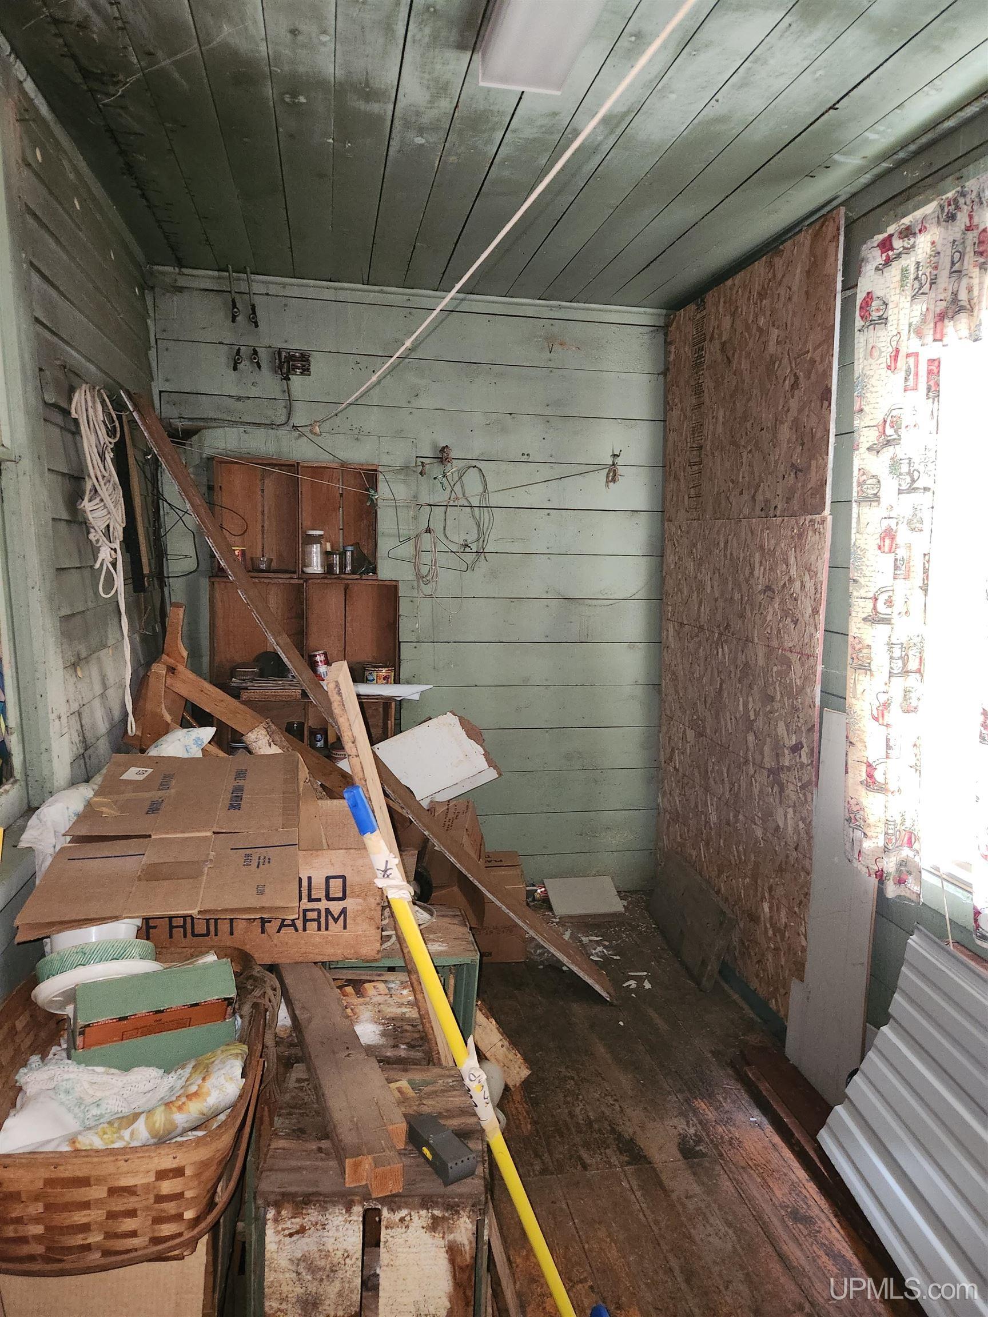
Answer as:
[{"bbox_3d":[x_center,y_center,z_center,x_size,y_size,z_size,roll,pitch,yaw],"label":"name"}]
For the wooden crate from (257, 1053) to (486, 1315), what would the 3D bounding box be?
[{"bbox_3d":[-0.215,1.052,1.584,0.349,0.450,0.347,1,7,-3],"label":"wooden crate"}]

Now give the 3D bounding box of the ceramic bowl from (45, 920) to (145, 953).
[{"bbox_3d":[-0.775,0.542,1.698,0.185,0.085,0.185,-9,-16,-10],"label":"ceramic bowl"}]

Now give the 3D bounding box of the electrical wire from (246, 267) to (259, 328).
[{"bbox_3d":[-0.880,-1.311,3.189,0.046,0.207,0.055,0,7,-11],"label":"electrical wire"}]

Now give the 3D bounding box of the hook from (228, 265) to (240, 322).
[{"bbox_3d":[-0.941,-1.306,3.153,0.045,0.180,0.100,0,7,-11],"label":"hook"}]

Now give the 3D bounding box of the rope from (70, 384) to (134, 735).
[{"bbox_3d":[-0.977,-0.226,2.205,0.110,0.860,0.180,0,7,-11],"label":"rope"}]

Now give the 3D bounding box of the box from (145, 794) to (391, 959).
[{"bbox_3d":[-0.588,0.560,2.230,0.600,0.270,0.390,0,7,-8],"label":"box"}]

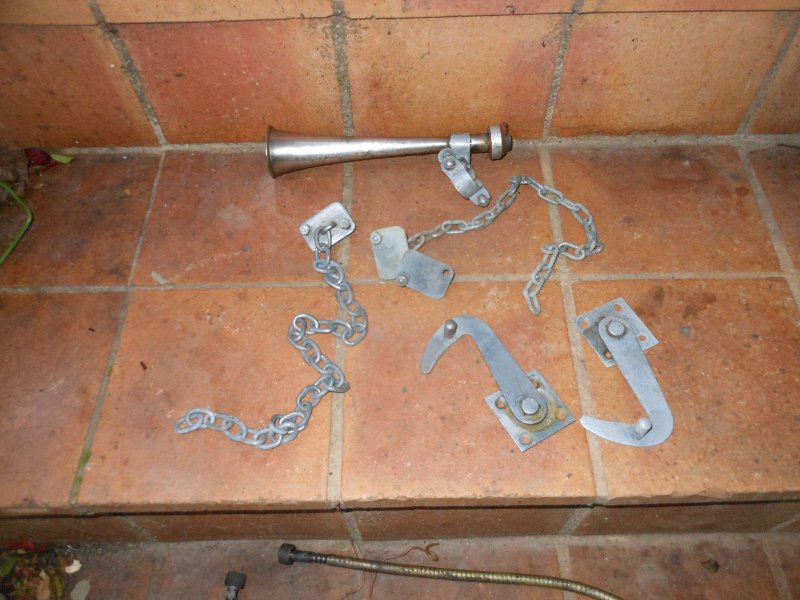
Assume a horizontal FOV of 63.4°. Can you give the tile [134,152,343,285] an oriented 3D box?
[{"bbox_3d":[-0.160,-0.085,0.682,0.199,0.019,0.172,-1,59,1],"label":"tile"}]

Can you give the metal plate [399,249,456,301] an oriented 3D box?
[{"bbox_3d":[0.026,-0.025,0.652,0.058,0.006,0.044,26,63,15],"label":"metal plate"}]

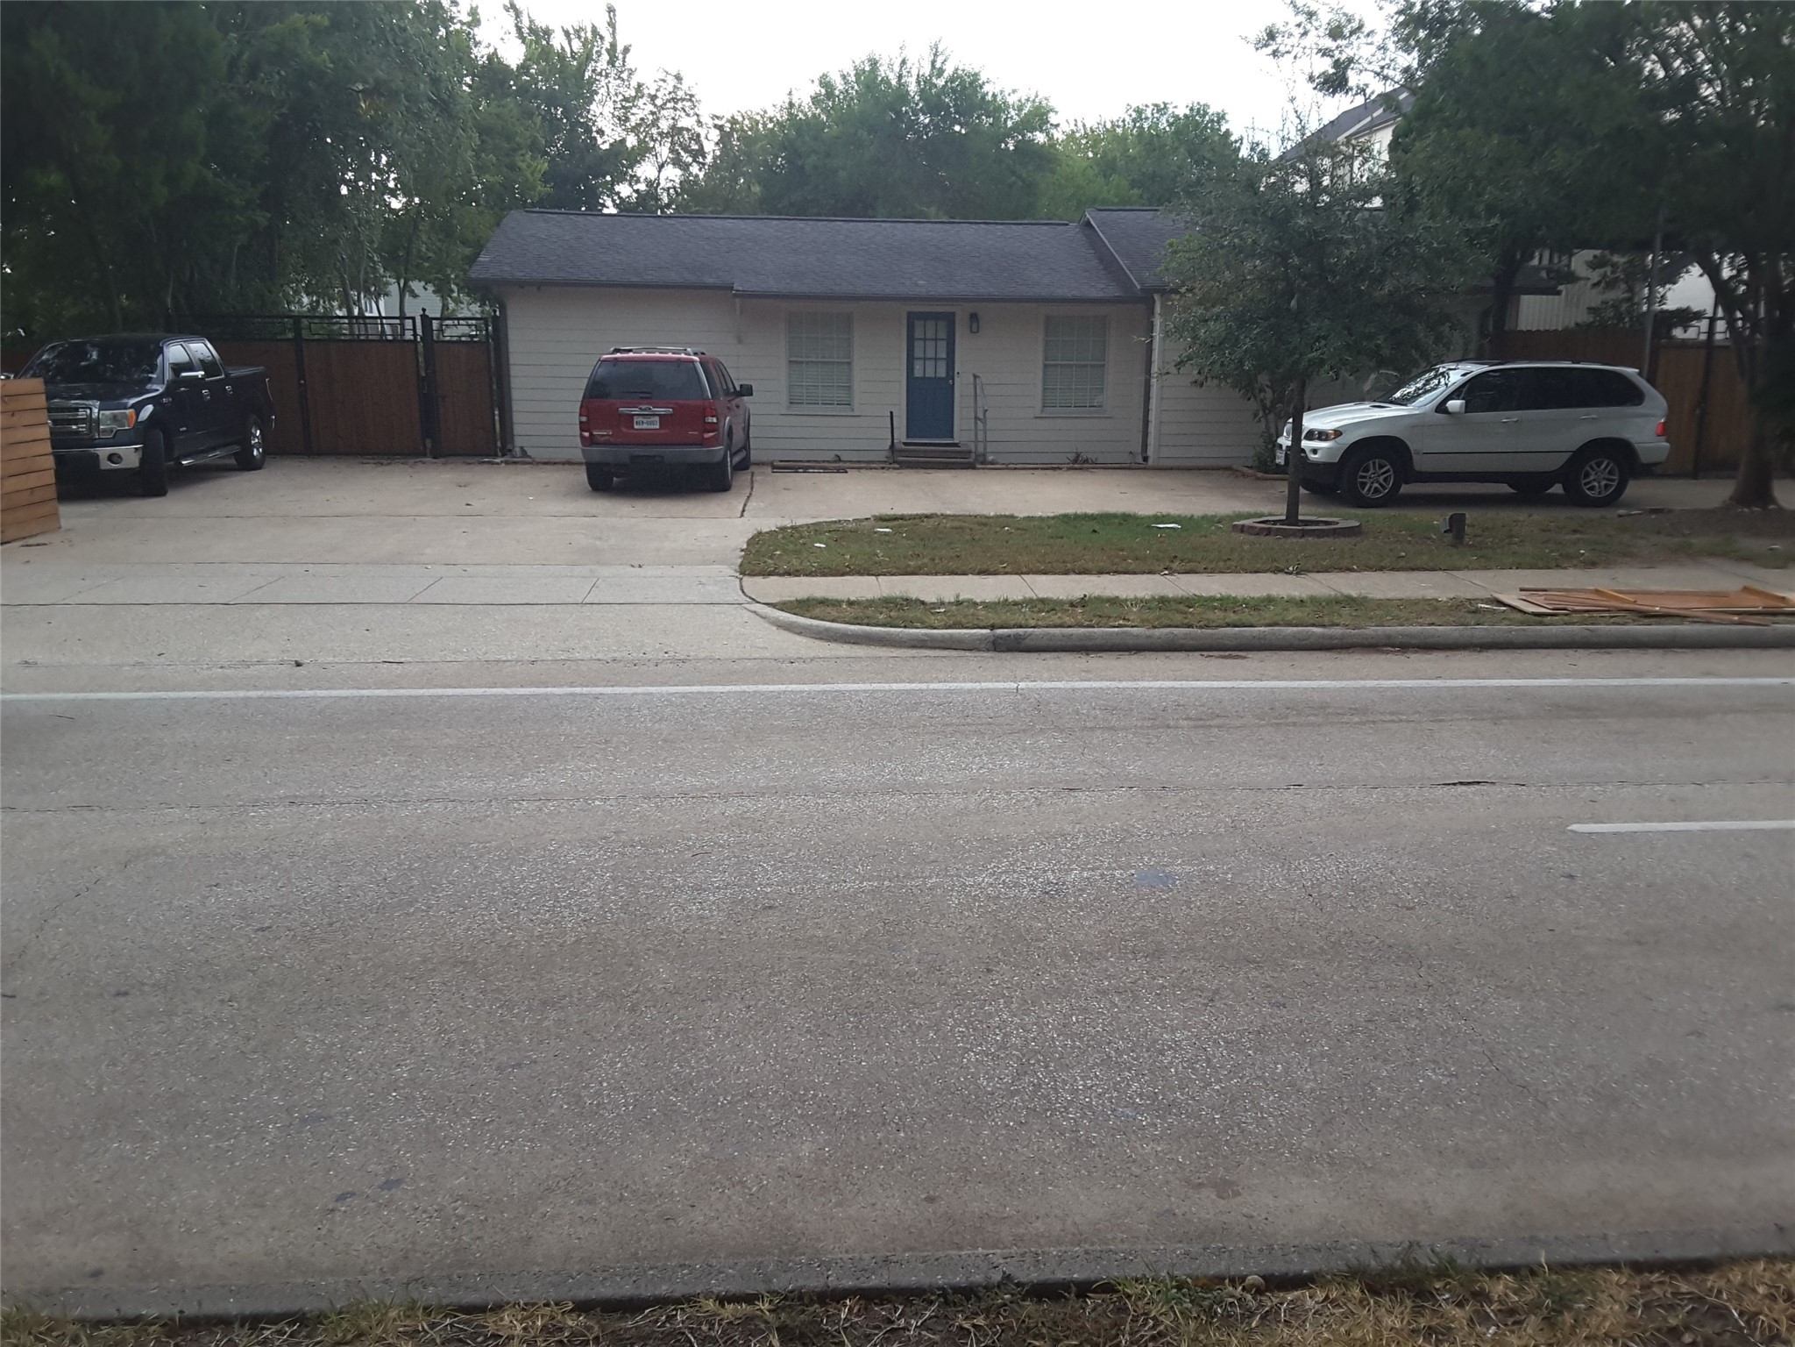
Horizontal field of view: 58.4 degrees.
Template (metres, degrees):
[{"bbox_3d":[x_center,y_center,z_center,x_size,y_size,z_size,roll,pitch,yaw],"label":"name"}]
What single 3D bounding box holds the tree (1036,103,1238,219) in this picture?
[{"bbox_3d":[6.587,-11.101,42.607,5.768,7.615,5.768,0,12,0],"label":"tree"}]

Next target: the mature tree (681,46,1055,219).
[{"bbox_3d":[-0.725,-10.922,39.583,9.111,8.483,8.655,0,12,0],"label":"mature tree"}]

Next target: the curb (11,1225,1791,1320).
[{"bbox_3d":[0.086,1.490,3.826,4.276,0.150,0.160,-1,12,-4],"label":"curb"}]

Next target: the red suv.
[{"bbox_3d":[-3.090,-3.561,22.031,1.890,1.850,4.900,0,12,-1],"label":"red suv"}]

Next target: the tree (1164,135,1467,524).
[{"bbox_3d":[4.653,-3.783,17.879,3.303,4.194,3.303,0,12,0],"label":"tree"}]

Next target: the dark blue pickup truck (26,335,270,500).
[{"bbox_3d":[-10.158,-3.545,21.558,2.050,1.940,5.880,-1,12,-5],"label":"dark blue pickup truck"}]

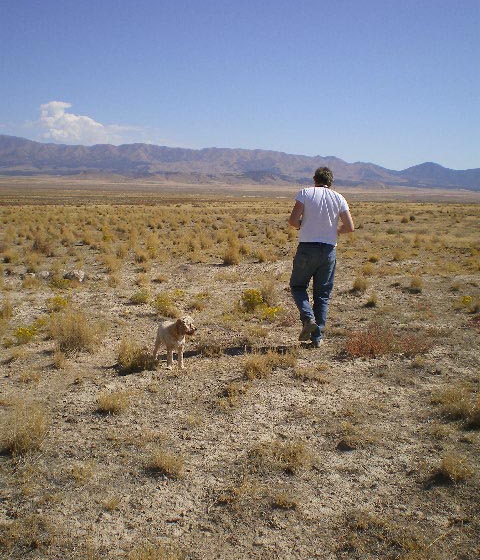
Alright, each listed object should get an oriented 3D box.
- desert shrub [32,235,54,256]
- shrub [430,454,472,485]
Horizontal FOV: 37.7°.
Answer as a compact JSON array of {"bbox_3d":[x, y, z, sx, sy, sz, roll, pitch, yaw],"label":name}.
[{"bbox_3d":[-4.259,-0.766,15.222,0.468,0.440,0.417,0,8,-16],"label":"desert shrub"},{"bbox_3d":[1.161,1.018,3.853,0.237,0.140,0.209,4,8,18],"label":"shrub"}]

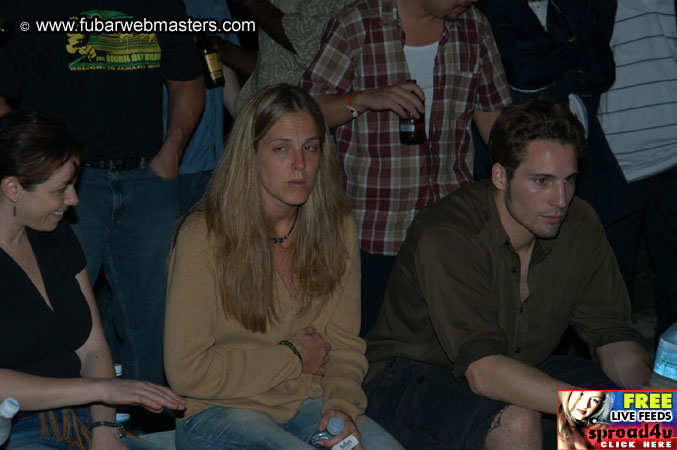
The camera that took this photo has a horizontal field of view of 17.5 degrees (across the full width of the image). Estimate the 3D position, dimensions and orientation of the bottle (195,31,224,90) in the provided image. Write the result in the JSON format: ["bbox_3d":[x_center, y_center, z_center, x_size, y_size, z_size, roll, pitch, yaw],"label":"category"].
[{"bbox_3d":[-0.434,-0.557,7.250,0.062,0.225,0.062,-18,5,-8],"label":"bottle"}]

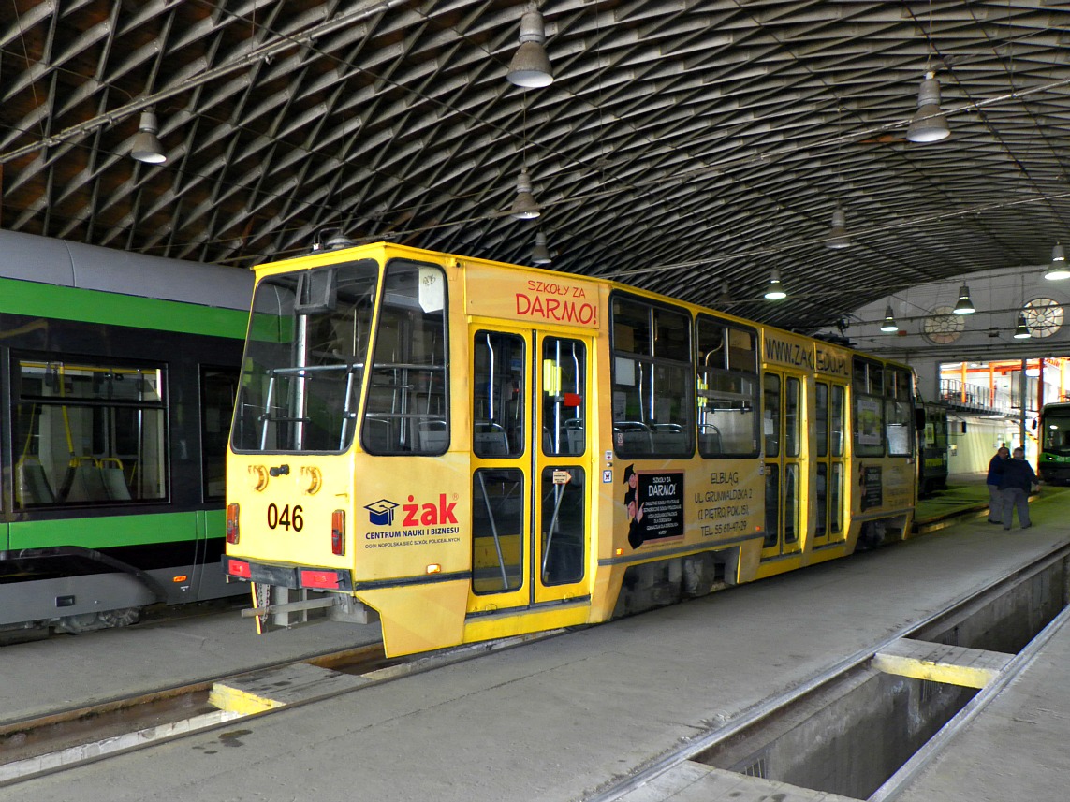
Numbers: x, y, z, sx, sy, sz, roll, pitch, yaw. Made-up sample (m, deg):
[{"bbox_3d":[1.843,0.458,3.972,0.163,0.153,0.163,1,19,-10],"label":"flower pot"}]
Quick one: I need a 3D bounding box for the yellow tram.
[{"bbox_3d":[2.531,0.703,10.870,2.400,3.360,13.500,-1,-4,41],"label":"yellow tram"}]

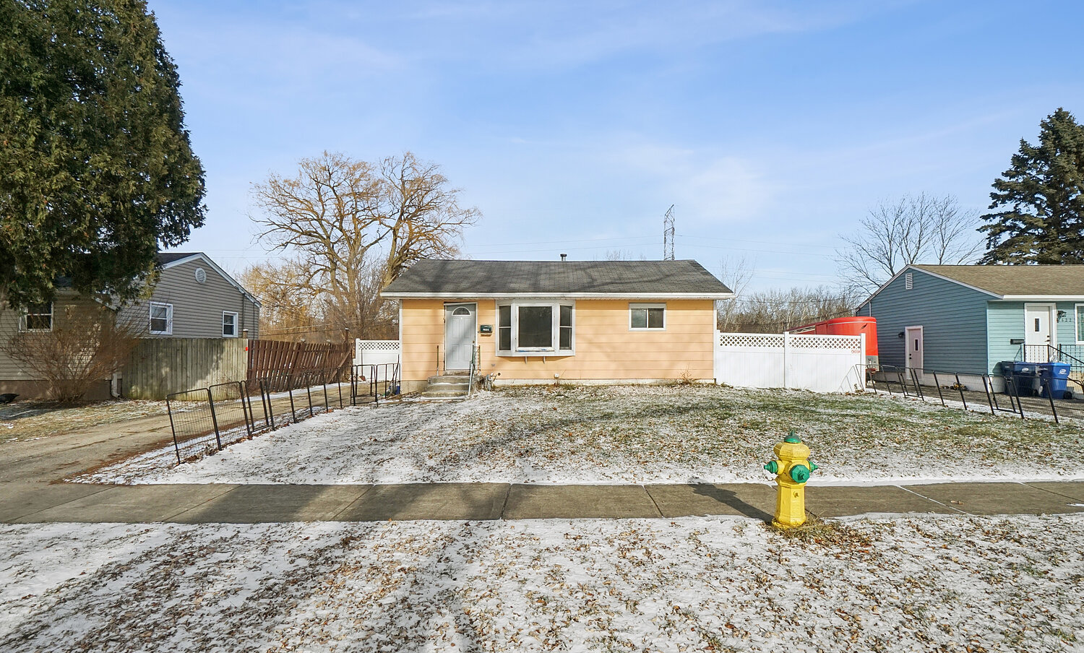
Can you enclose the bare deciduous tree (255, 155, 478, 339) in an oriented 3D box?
[{"bbox_3d":[-12.600,-4.800,32.000,16.000,15.000,14.000,0,-2,0],"label":"bare deciduous tree"}]

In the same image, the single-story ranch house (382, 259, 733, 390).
[{"bbox_3d":[0.600,-0.250,17.600,10.600,4.650,8.200,0,-2,1],"label":"single-story ranch house"}]

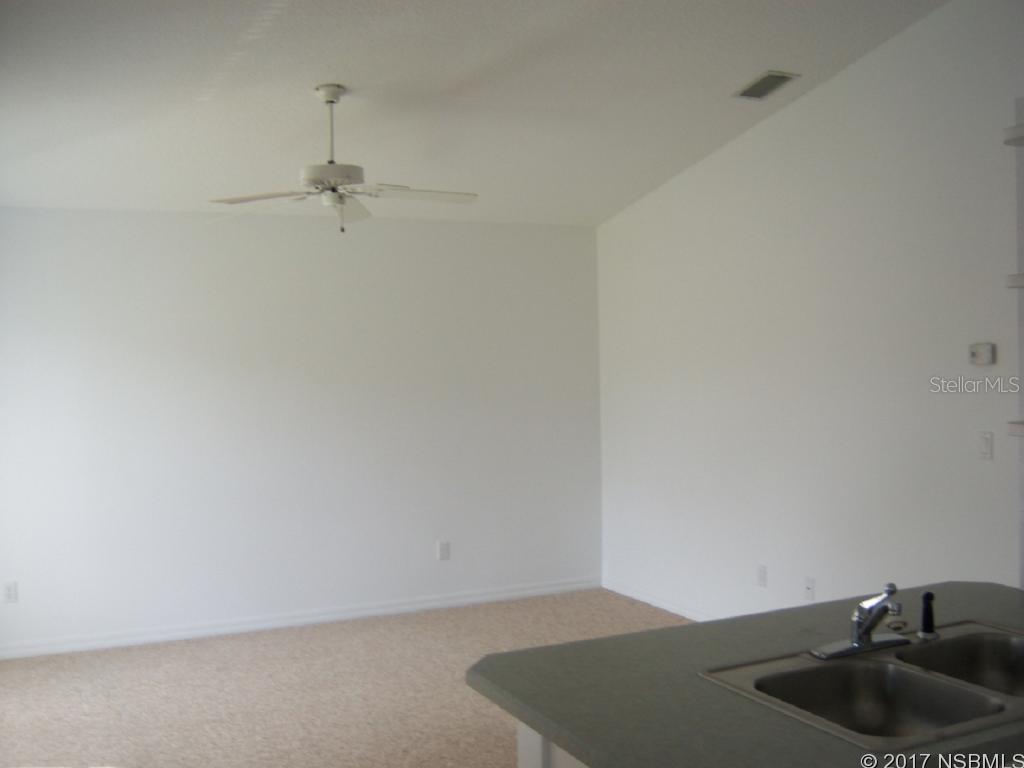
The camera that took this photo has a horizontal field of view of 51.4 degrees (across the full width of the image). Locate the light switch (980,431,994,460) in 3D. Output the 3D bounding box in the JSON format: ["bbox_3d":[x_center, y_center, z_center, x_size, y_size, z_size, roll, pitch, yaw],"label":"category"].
[{"bbox_3d":[1.908,0.248,4.287,0.010,0.116,0.071,-2,1,-24],"label":"light switch"}]

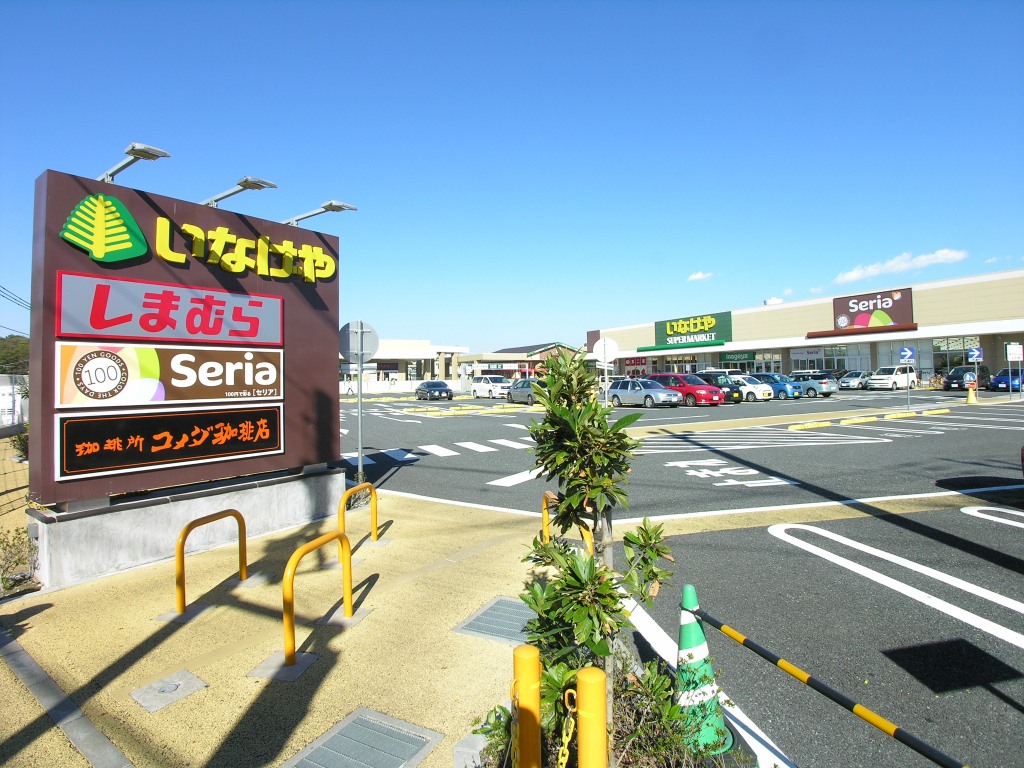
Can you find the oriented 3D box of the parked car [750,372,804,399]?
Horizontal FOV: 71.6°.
[{"bbox_3d":[17.350,0.160,46.700,1.475,1.600,3.400,-1,0,-30],"label":"parked car"}]

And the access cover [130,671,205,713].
[{"bbox_3d":[-1.778,1.591,3.680,0.300,0.030,0.330,0,1,33],"label":"access cover"}]

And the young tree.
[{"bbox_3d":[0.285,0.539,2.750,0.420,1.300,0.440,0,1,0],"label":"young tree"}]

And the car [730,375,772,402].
[{"bbox_3d":[13.849,0.223,42.200,1.475,1.530,3.400,-1,1,-29],"label":"car"}]

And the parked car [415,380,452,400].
[{"bbox_3d":[-6.100,0.530,55.800,1.800,1.430,4.600,-1,0,-23],"label":"parked car"}]

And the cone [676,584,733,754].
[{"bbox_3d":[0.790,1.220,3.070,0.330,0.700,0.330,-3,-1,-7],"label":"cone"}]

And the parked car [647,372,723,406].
[{"bbox_3d":[9.600,0.297,39.400,1.830,1.745,4.750,-1,1,-29],"label":"parked car"}]

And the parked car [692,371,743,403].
[{"bbox_3d":[11.608,0.205,40.900,1.475,1.640,3.400,-1,1,-29],"label":"parked car"}]

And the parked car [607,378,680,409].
[{"bbox_3d":[7.050,0.490,37.900,1.735,1.480,4.420,-1,0,-32],"label":"parked car"}]

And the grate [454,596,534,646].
[{"bbox_3d":[-0.020,1.555,4.680,0.510,0.030,0.730,-1,0,26],"label":"grate"}]

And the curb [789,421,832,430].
[{"bbox_3d":[8.955,1.251,21.300,2.400,0.140,0.190,-1,1,-39],"label":"curb"}]

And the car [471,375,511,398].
[{"bbox_3d":[-1.650,0.271,58.000,1.800,1.870,4.750,-1,1,-29],"label":"car"}]

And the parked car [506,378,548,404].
[{"bbox_3d":[1.280,0.460,42.400,1.740,1.500,4.350,-1,0,-26],"label":"parked car"}]

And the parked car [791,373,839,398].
[{"bbox_3d":[20.100,0.110,49.200,1.720,1.590,4.600,-1,0,-31],"label":"parked car"}]

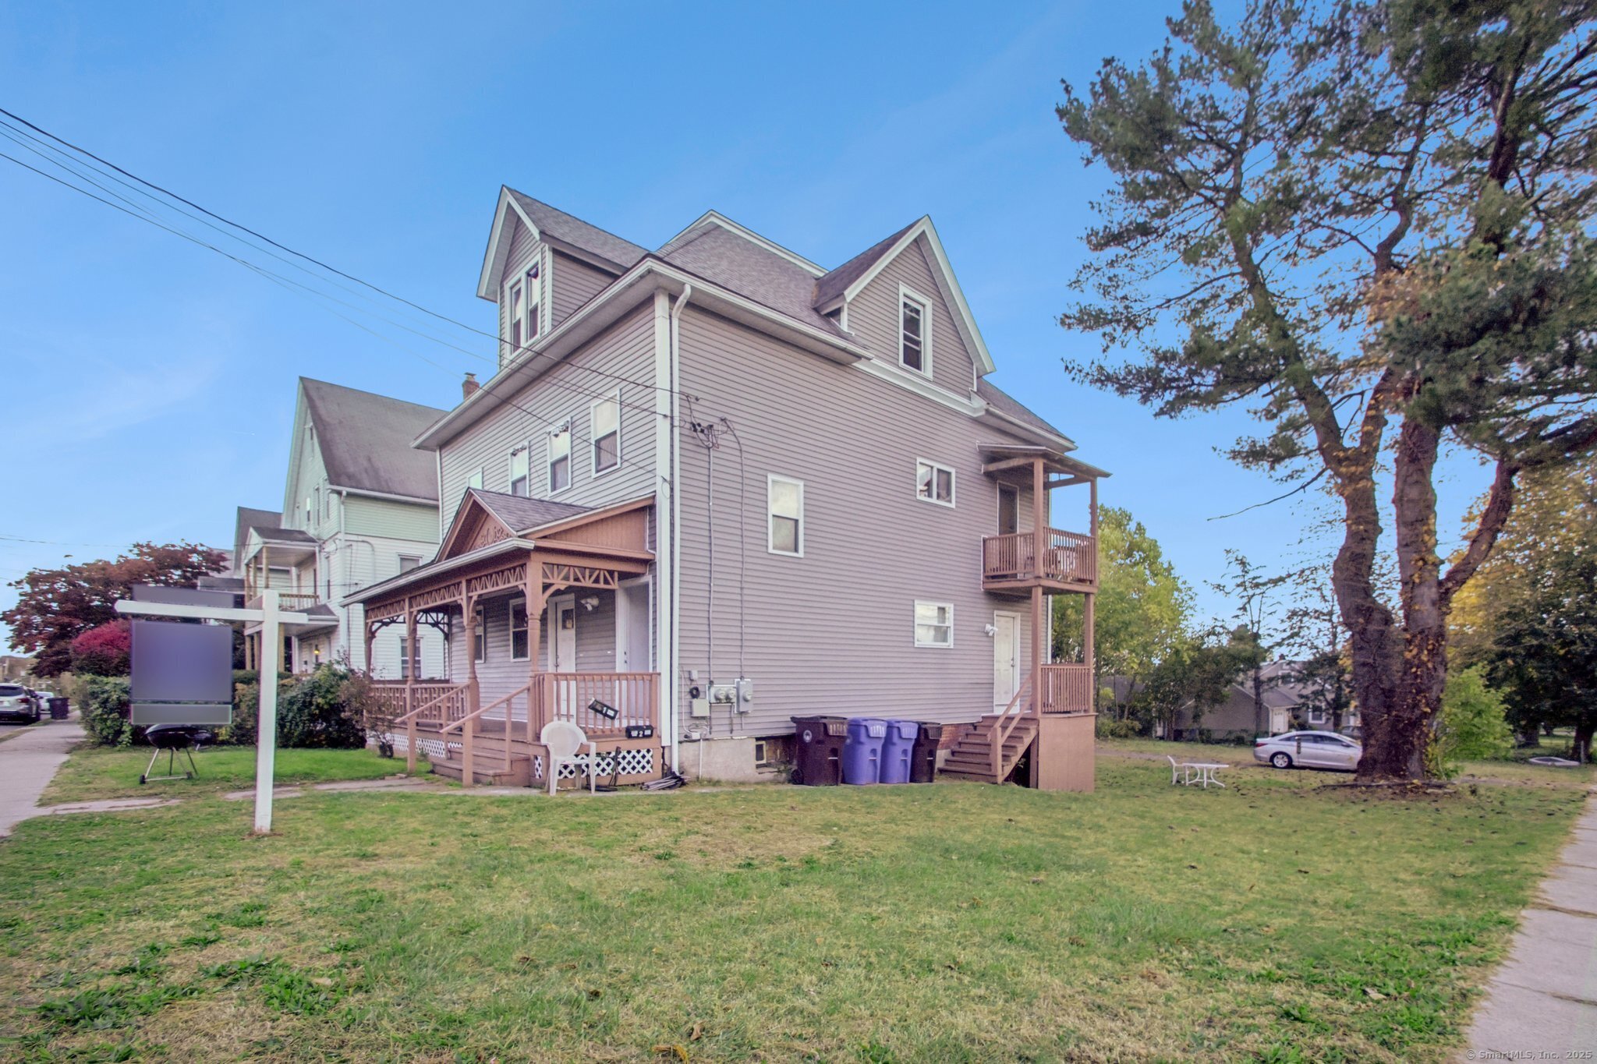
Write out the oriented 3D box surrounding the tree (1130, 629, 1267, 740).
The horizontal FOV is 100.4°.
[{"bbox_3d":[22.310,8.674,37.000,6.500,6.300,6.000,-7,-12,31],"label":"tree"}]

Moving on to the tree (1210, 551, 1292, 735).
[{"bbox_3d":[23.861,6.236,35.000,4.000,10.000,3.800,-7,-12,34],"label":"tree"}]

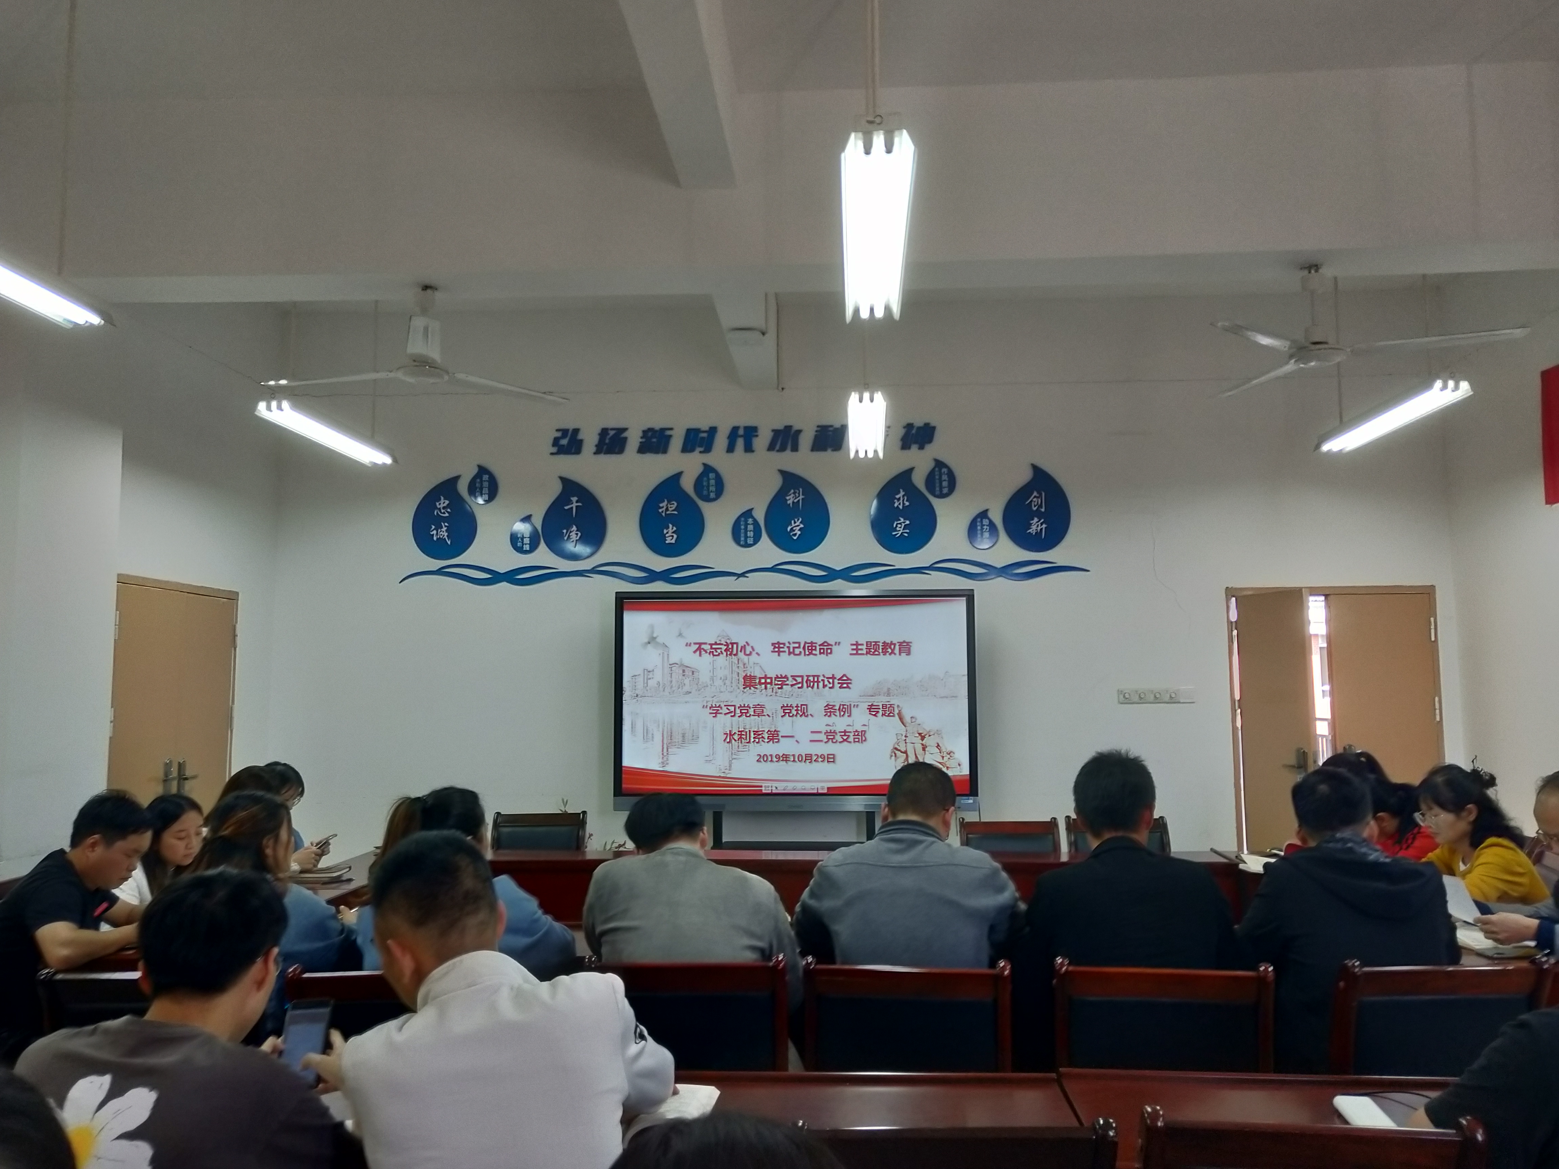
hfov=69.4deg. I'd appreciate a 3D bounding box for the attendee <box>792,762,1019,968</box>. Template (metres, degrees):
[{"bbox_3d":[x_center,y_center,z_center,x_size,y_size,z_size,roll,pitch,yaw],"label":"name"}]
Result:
[{"bbox_3d":[0.323,1.105,2.864,0.560,1.296,0.760,-1,-5,4],"label":"attendee"}]

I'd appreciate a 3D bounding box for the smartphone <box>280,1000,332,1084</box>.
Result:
[{"bbox_3d":[-0.836,0.810,1.980,0.075,0.158,0.009,4,-31,-9],"label":"smartphone"}]

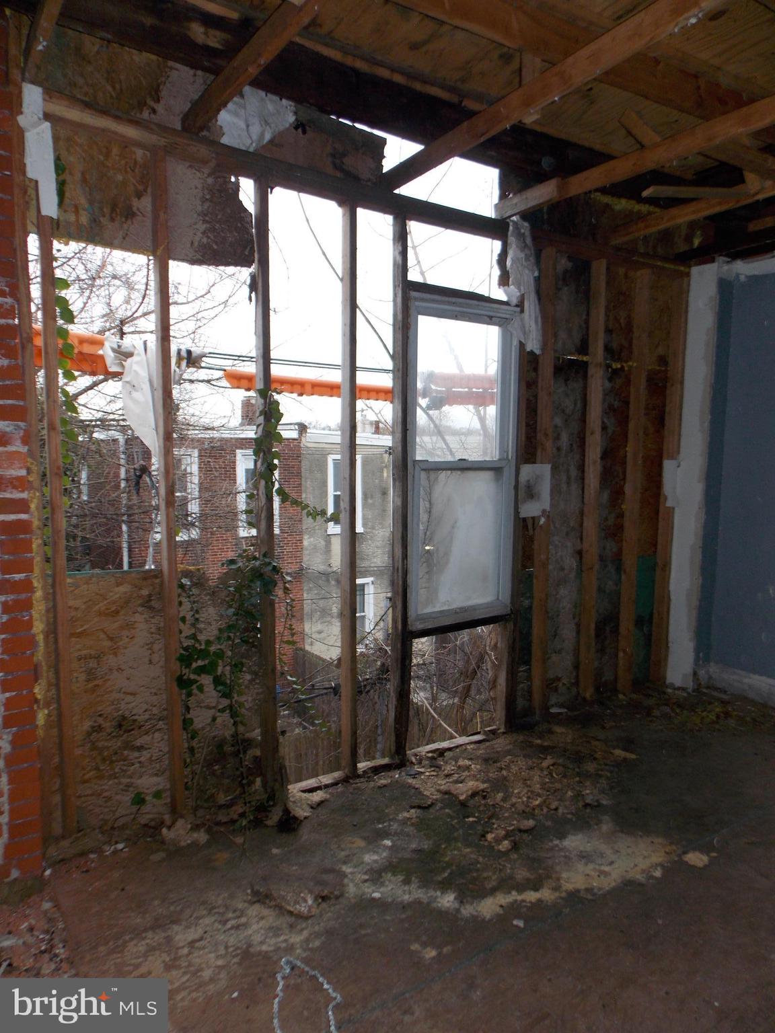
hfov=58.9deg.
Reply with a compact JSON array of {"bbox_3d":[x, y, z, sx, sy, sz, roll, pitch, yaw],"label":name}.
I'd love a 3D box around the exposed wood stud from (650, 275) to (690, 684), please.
[{"bbox_3d":[1.845,-0.204,4.522,0.038,2.653,0.088,-4,7,-33],"label":"exposed wood stud"}]

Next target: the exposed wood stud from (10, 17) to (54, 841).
[{"bbox_3d":[-1.269,-0.217,2.444,0.039,2.870,0.088,-4,7,-33],"label":"exposed wood stud"}]

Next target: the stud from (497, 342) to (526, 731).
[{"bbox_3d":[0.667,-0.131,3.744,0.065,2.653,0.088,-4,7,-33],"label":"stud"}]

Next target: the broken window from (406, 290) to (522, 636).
[{"bbox_3d":[0.373,-0.256,3.524,0.703,1.635,0.090,-4,7,-33],"label":"broken window"}]

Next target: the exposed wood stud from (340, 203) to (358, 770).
[{"bbox_3d":[-0.179,-0.075,3.185,0.038,2.658,0.088,-4,7,-33],"label":"exposed wood stud"}]

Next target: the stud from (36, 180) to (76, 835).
[{"bbox_3d":[-1.204,-0.061,2.503,0.038,2.558,0.088,-4,7,-33],"label":"stud"}]

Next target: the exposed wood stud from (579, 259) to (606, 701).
[{"bbox_3d":[1.223,-0.180,4.109,0.038,2.623,0.088,-4,7,-33],"label":"exposed wood stud"}]

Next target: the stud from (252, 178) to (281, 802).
[{"bbox_3d":[-0.527,-0.051,2.956,0.038,2.663,0.088,-4,7,-33],"label":"stud"}]

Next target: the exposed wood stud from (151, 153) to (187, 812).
[{"bbox_3d":[-0.871,-0.062,2.725,0.038,2.598,0.088,-4,7,-33],"label":"exposed wood stud"}]

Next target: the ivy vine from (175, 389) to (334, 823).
[{"bbox_3d":[-0.558,0.360,2.979,0.710,1.820,0.250,-4,7,-33],"label":"ivy vine"}]

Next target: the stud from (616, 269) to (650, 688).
[{"bbox_3d":[1.550,-0.183,4.327,0.038,2.658,0.088,-4,7,-33],"label":"stud"}]

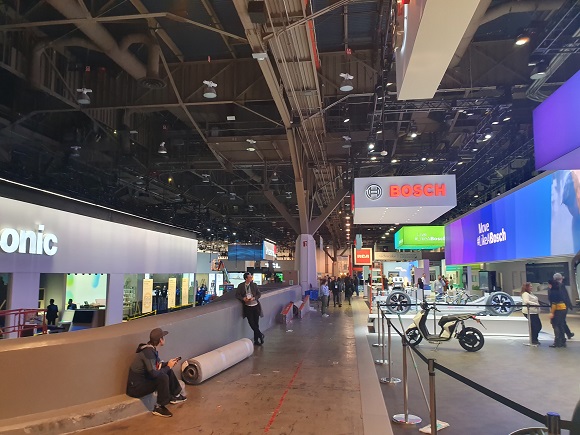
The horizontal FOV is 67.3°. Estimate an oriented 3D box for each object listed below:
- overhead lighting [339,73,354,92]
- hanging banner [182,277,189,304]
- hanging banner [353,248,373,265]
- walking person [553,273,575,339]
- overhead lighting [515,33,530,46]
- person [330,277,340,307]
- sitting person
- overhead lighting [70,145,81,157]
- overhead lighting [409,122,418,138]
[{"bbox_3d":[2.155,-5.189,16.652,0.520,0.620,0.520,-1,-7,8],"label":"overhead lighting"},{"bbox_3d":[-8.141,5.824,34.161,0.080,2.050,1.300,-1,-7,8],"label":"hanging banner"},{"bbox_3d":[8.629,4.601,51.000,2.110,1.990,0.250,-1,-7,8],"label":"hanging banner"},{"bbox_3d":[7.163,2.378,11.540,0.550,1.740,0.480,3,-8,-22],"label":"walking person"},{"bbox_3d":[7.045,-5.379,13.200,0.420,0.400,0.420,-1,-7,8],"label":"overhead lighting"},{"bbox_3d":[2.459,3.902,23.293,0.550,1.690,0.400,-1,-7,6],"label":"person"},{"bbox_3d":[-1.750,1.956,5.647,0.750,1.040,0.560,-1,-7,6],"label":"sitting person"},{"bbox_3d":[-12.799,-4.006,26.092,0.500,0.620,0.500,-1,-7,8],"label":"overhead lighting"},{"bbox_3d":[5.812,-4.094,20.500,0.420,0.680,0.420,-1,-7,8],"label":"overhead lighting"}]

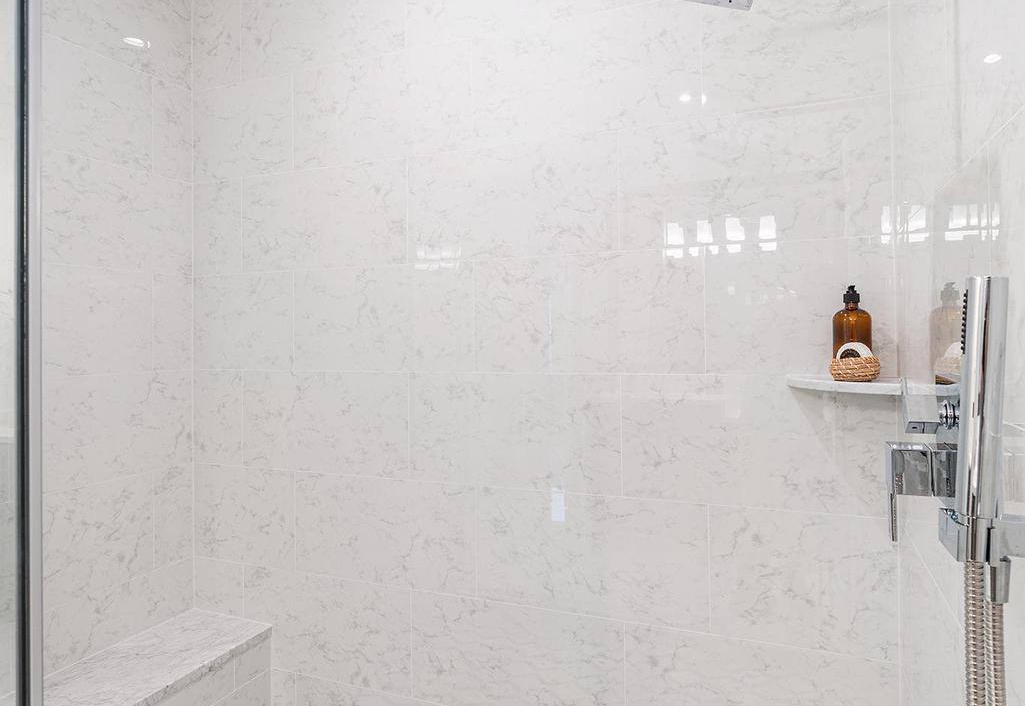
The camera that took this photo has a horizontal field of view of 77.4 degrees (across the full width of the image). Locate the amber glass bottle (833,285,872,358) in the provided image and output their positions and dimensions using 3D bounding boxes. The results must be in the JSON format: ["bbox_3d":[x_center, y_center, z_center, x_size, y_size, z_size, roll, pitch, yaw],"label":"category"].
[{"bbox_3d":[0.709,-0.043,1.335,0.081,0.192,0.081,-1,0,21],"label":"amber glass bottle"}]

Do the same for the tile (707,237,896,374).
[{"bbox_3d":[0.649,-0.104,1.461,0.392,0.306,0.010,0,0,21],"label":"tile"}]

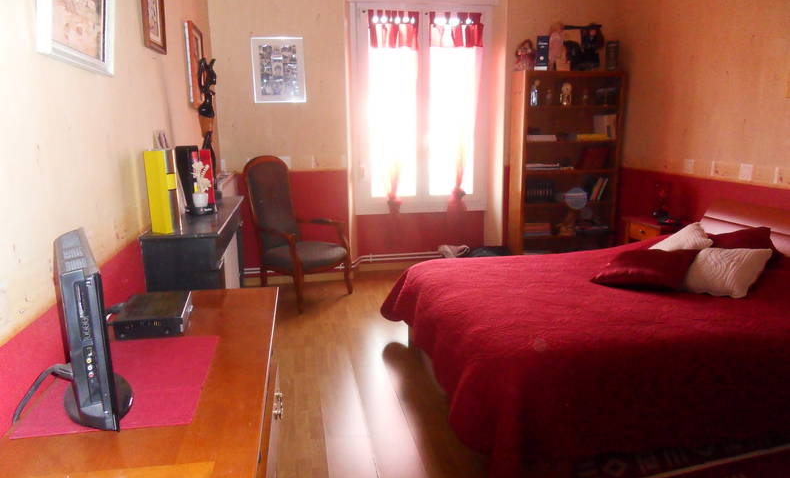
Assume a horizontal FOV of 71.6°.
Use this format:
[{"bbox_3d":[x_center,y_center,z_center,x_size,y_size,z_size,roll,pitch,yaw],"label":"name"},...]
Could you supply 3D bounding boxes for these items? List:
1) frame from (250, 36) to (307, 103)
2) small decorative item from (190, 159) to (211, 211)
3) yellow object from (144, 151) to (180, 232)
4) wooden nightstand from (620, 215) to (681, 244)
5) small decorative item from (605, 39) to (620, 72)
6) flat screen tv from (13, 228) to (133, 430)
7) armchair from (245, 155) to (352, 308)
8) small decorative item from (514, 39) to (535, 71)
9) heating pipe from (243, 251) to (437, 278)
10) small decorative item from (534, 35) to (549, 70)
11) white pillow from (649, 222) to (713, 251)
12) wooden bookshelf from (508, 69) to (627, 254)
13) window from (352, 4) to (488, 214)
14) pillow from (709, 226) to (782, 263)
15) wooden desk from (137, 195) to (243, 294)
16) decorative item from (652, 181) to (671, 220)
[{"bbox_3d":[-0.928,-1.355,4.396,0.405,0.505,0.025,-3,12,-10],"label":"frame"},{"bbox_3d":[-0.939,-0.273,2.635,0.100,0.250,0.100,-3,12,-10],"label":"small decorative item"},{"bbox_3d":[-0.891,-0.181,2.096,0.086,0.312,0.091,-1,12,1],"label":"yellow object"},{"bbox_3d":[1.903,0.186,3.931,0.373,0.655,0.425,-3,13,-10],"label":"wooden nightstand"},{"bbox_3d":[1.829,-1.540,4.658,0.102,0.253,0.086,0,12,3],"label":"small decorative item"},{"bbox_3d":[-0.654,0.184,1.164,0.131,0.337,0.487,-9,15,-31],"label":"flat screen tv"},{"bbox_3d":[-0.764,-0.085,4.291,0.730,1.110,0.620,9,15,40],"label":"armchair"},{"bbox_3d":[1.053,-1.498,4.514,0.143,0.254,0.117,0,12,6],"label":"small decorative item"},{"bbox_3d":[-0.373,0.196,4.873,1.904,0.055,0.262,-3,13,-10],"label":"heating pipe"},{"bbox_3d":[1.203,-1.520,4.539,0.092,0.281,0.086,0,12,6],"label":"small decorative item"},{"bbox_3d":[1.742,0.047,3.353,0.380,0.130,0.380,-37,10,27],"label":"white pillow"},{"bbox_3d":[1.484,-0.556,4.853,0.890,1.760,0.300,-3,12,-10],"label":"wooden bookshelf"},{"bbox_3d":[0.259,-1.121,4.857,1.230,1.790,0.150,-3,12,-10],"label":"window"},{"bbox_3d":[1.888,0.080,3.034,0.140,0.370,0.410,39,2,-15],"label":"pillow"},{"bbox_3d":[-0.891,0.338,2.665,0.290,0.940,1.170,-3,12,-10],"label":"wooden desk"},{"bbox_3d":[1.863,-0.267,3.840,0.114,0.269,0.103,10,17,41],"label":"decorative item"}]

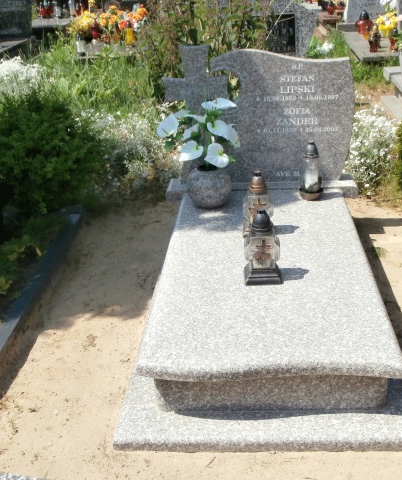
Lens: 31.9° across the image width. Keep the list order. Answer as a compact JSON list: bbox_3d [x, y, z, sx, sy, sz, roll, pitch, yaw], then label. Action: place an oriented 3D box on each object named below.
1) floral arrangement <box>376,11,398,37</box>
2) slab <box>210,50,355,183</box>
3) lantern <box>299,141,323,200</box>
[{"bbox_3d":[2.362,-2.756,8.949,0.276,0.319,0.260,-1,22,5],"label":"floral arrangement"},{"bbox_3d":[0.438,-0.666,3.787,0.760,0.710,0.080,-1,22,5],"label":"slab"},{"bbox_3d":[0.554,-0.352,3.529,0.122,0.293,0.122,-1,22,5],"label":"lantern"}]

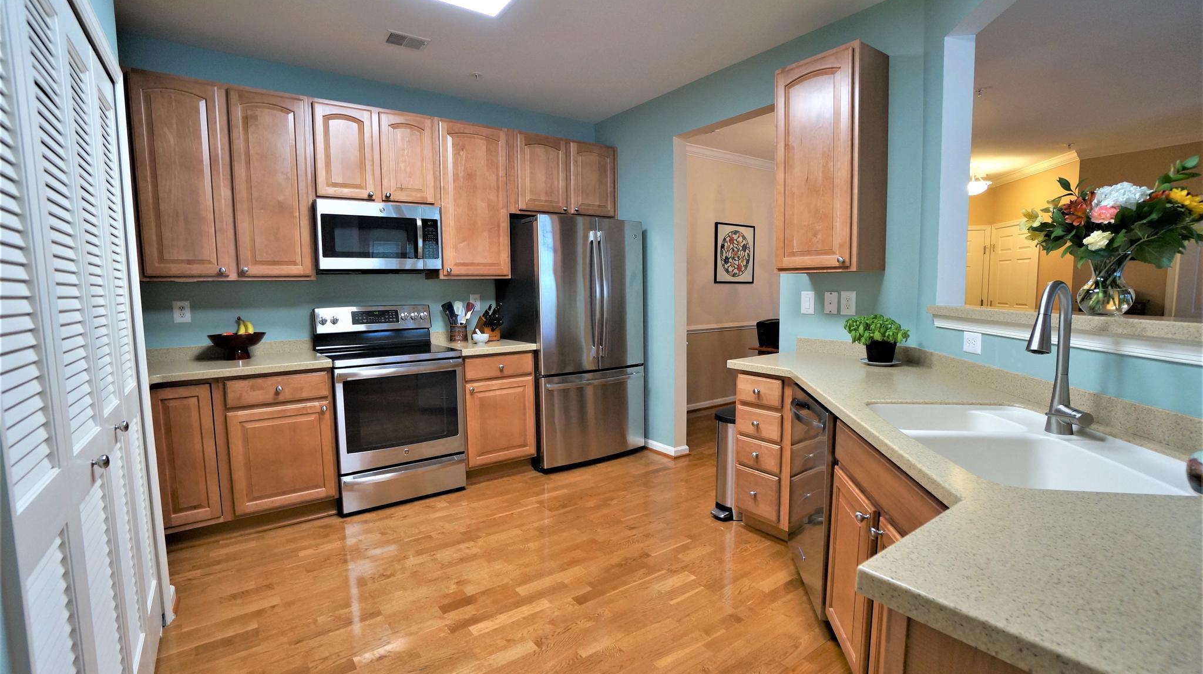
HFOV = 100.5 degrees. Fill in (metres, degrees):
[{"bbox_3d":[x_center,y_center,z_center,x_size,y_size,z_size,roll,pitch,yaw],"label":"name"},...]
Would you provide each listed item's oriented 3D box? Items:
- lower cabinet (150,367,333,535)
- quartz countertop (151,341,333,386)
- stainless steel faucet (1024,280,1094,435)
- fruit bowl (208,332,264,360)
[{"bbox_3d":[-2.065,0.585,2.976,0.810,0.800,0.630,-4,7,-32],"label":"lower cabinet"},{"bbox_3d":[-2.118,0.123,2.969,0.830,0.127,0.640,-5,6,-33],"label":"quartz countertop"},{"bbox_3d":[1.161,0.059,1.260,0.250,0.406,0.090,-5,7,-33],"label":"stainless steel faucet"},{"bbox_3d":[-2.218,0.070,3.056,0.300,0.150,0.300,-5,6,-33],"label":"fruit bowl"}]

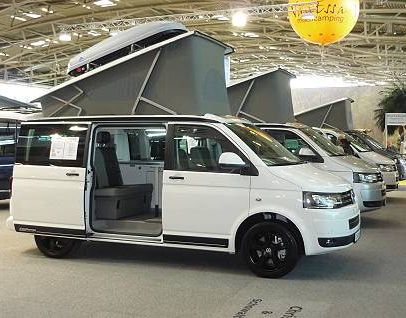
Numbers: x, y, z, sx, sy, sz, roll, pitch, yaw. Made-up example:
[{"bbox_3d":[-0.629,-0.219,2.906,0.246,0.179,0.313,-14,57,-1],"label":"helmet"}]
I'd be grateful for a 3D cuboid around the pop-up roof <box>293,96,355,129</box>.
[{"bbox_3d":[4.086,-1.621,19.649,2.570,1.020,1.520,1,3,22],"label":"pop-up roof"}]

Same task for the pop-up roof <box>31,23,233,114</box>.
[{"bbox_3d":[-0.967,-1.184,7.829,2.580,1.140,1.540,1,3,22],"label":"pop-up roof"}]

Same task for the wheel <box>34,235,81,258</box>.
[{"bbox_3d":[-1.972,0.987,7.451,0.685,0.685,0.250,1,3,22],"label":"wheel"}]

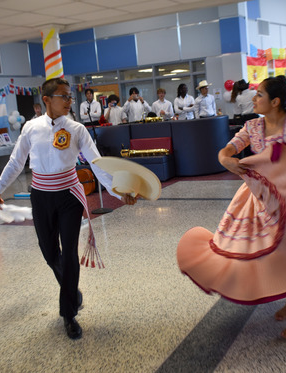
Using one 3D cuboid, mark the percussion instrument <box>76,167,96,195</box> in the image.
[{"bbox_3d":[-0.995,-0.086,8.800,0.400,0.460,0.380,-3,9,17],"label":"percussion instrument"}]

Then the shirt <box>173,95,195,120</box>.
[{"bbox_3d":[0.837,-1.560,10.400,0.480,0.640,0.300,-6,9,-7],"label":"shirt"}]

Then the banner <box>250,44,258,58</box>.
[{"bbox_3d":[3.128,-3.814,14.500,0.030,0.350,0.420,1,11,39],"label":"banner"}]

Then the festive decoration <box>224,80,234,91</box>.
[{"bbox_3d":[2.040,-2.396,12.200,0.240,0.270,0.240,-1,10,24],"label":"festive decoration"}]

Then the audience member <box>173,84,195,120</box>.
[{"bbox_3d":[0.868,-1.211,10.535,0.500,1.740,0.330,-6,9,-7],"label":"audience member"}]

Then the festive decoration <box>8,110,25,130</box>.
[{"bbox_3d":[-3.204,-1.672,13.000,0.350,0.500,0.480,2,11,37],"label":"festive decoration"}]

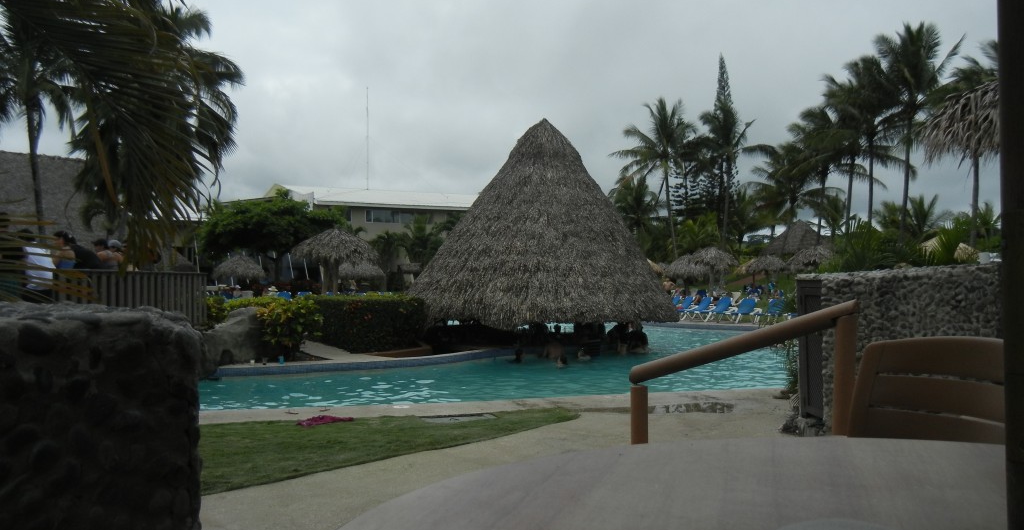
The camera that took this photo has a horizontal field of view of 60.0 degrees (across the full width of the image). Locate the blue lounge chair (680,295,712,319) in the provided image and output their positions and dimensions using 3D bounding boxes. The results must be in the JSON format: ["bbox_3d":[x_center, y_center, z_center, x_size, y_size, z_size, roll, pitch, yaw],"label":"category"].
[{"bbox_3d":[7.212,1.696,34.600,0.700,0.980,1.750,-1,-1,39],"label":"blue lounge chair"}]

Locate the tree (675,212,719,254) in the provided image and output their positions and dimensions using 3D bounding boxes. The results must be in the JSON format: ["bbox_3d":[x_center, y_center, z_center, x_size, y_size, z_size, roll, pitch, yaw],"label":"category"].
[{"bbox_3d":[12.473,-1.039,60.000,2.975,5.155,3.000,0,0,0],"label":"tree"}]

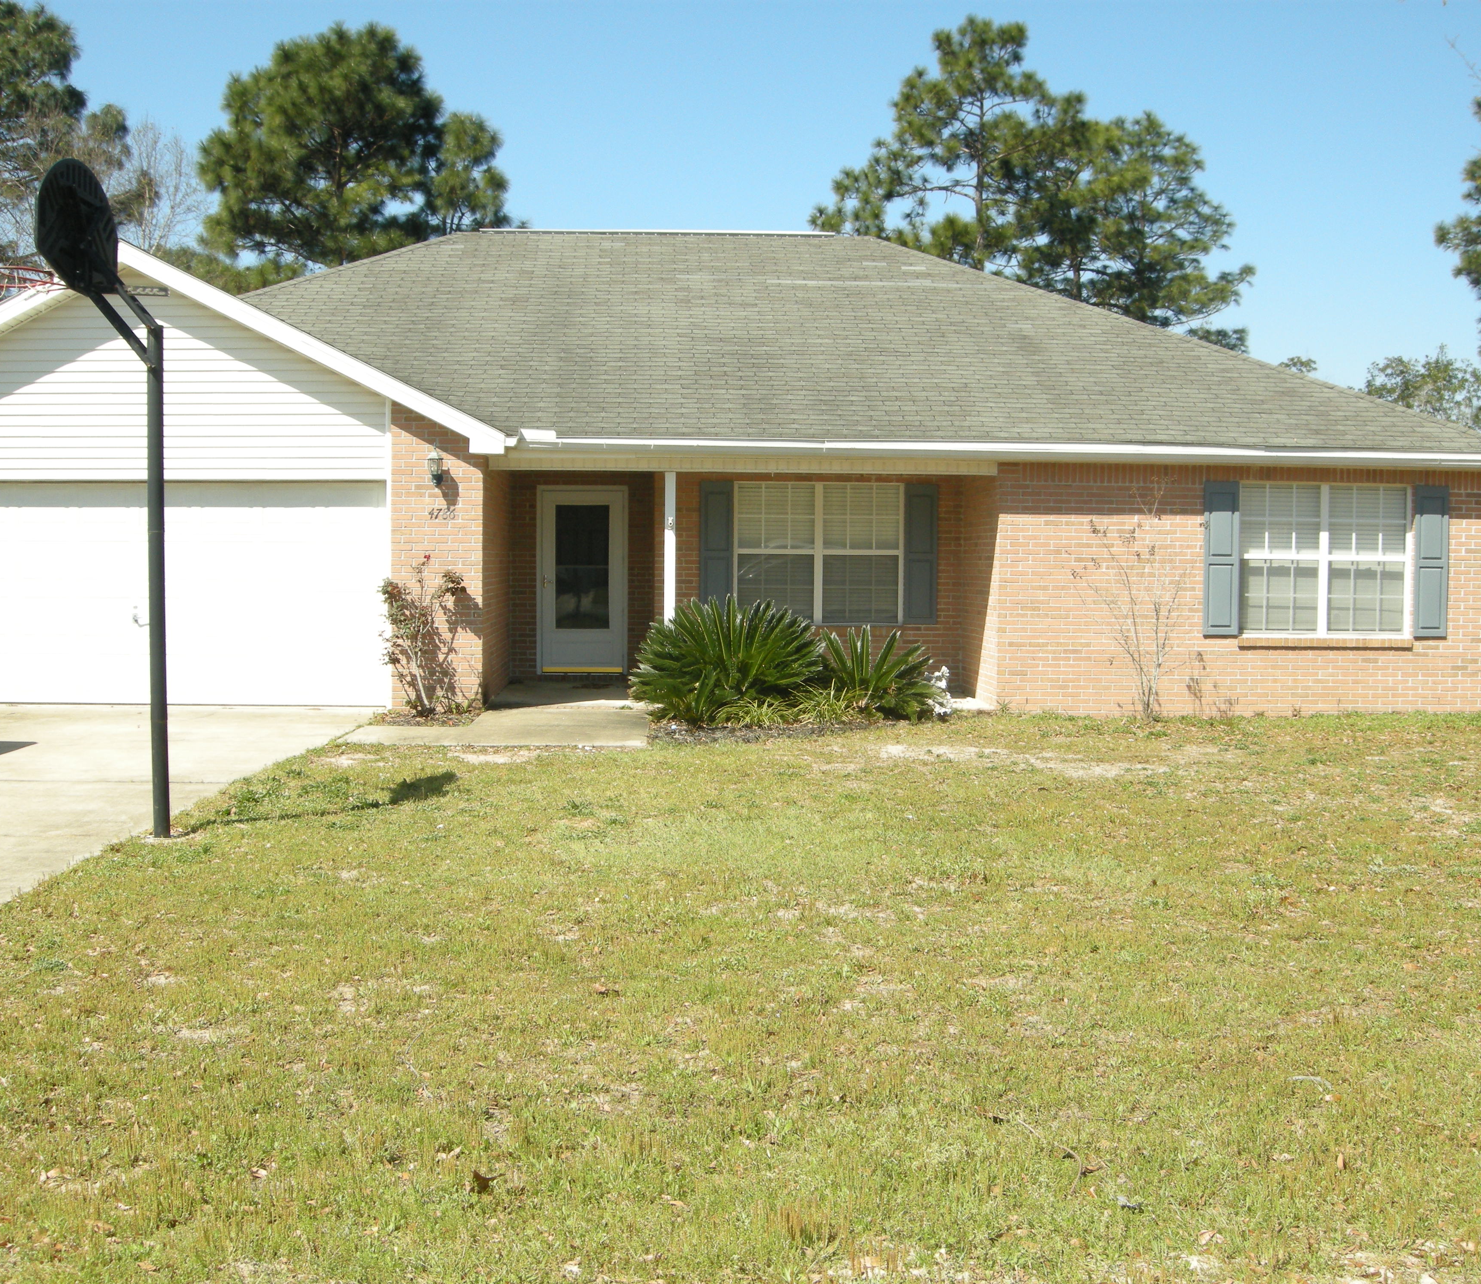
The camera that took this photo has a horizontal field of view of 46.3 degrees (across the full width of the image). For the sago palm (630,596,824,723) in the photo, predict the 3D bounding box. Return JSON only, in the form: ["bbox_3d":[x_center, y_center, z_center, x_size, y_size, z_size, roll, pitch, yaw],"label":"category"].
[{"bbox_3d":[-0.124,0.155,16.000,1.750,1.140,1.650,0,3,-2],"label":"sago palm"}]

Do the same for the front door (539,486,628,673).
[{"bbox_3d":[-1.772,-0.688,19.465,1.010,2.080,0.090,0,3,-2],"label":"front door"}]

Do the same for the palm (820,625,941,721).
[{"bbox_3d":[1.283,0.294,16.200,1.200,0.880,1.150,0,3,-2],"label":"palm"}]

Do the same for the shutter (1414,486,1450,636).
[{"bbox_3d":[6.871,-0.795,17.200,0.355,1.520,0.040,0,3,-2],"label":"shutter"}]

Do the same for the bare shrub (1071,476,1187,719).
[{"bbox_3d":[3.726,-0.430,16.600,1.140,2.360,0.900,0,3,-2],"label":"bare shrub"}]

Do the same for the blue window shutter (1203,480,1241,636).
[{"bbox_3d":[4.746,-0.820,17.070,0.355,1.520,0.040,0,3,-2],"label":"blue window shutter"}]

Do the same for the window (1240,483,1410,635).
[{"bbox_3d":[5.693,-0.795,16.861,1.760,1.500,0.100,0,3,-2],"label":"window"}]

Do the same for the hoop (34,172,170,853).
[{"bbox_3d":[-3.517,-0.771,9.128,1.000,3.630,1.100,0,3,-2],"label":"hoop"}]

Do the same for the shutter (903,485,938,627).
[{"bbox_3d":[1.921,-0.933,18.402,0.365,1.500,0.035,0,3,-2],"label":"shutter"}]

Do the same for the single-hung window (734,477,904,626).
[{"bbox_3d":[0.840,-0.940,18.433,1.810,1.500,0.100,0,3,-2],"label":"single-hung window"}]

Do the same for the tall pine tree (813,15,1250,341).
[{"bbox_3d":[7.058,-8.000,41.700,10.500,14.500,9.500,0,3,-2],"label":"tall pine tree"}]

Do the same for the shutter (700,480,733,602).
[{"bbox_3d":[-0.257,-0.971,18.570,0.355,1.500,0.040,0,3,-2],"label":"shutter"}]

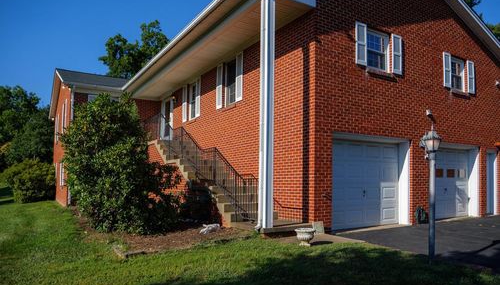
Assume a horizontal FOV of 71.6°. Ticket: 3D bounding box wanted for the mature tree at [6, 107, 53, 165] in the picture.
[{"bbox_3d":[-15.900,0.577,25.000,4.000,6.400,4.200,2,-4,-33],"label":"mature tree"}]

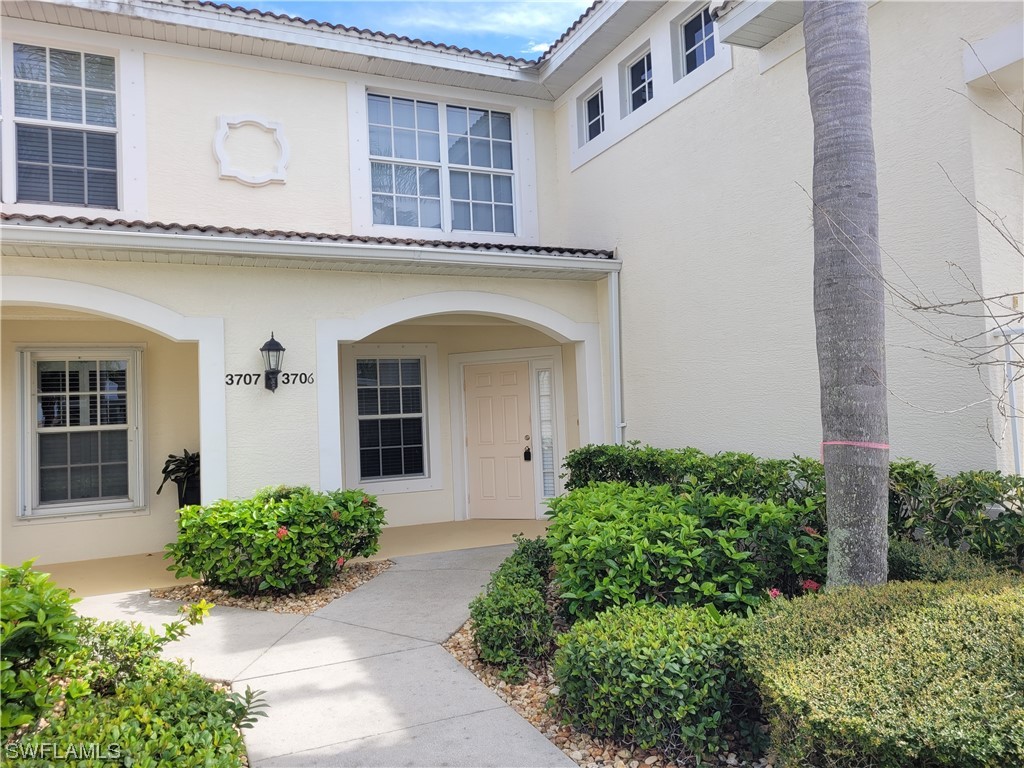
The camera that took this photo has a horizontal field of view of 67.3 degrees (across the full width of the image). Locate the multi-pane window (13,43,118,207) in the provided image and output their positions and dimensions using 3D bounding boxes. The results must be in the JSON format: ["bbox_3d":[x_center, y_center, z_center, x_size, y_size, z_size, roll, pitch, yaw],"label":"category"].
[{"bbox_3d":[-4.289,-2.460,7.430,0.900,1.550,0.100,-1,-3,-24],"label":"multi-pane window"}]

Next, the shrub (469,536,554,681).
[{"bbox_3d":[0.059,1.360,4.886,0.520,0.430,2.000,-3,-3,2],"label":"shrub"}]

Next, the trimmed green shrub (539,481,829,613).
[{"bbox_3d":[1.192,1.176,5.443,1.800,0.740,1.200,-2,-3,0],"label":"trimmed green shrub"}]

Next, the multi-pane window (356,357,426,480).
[{"bbox_3d":[-1.514,0.436,9.868,0.910,1.583,0.100,-1,-3,-24],"label":"multi-pane window"}]

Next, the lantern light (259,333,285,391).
[{"bbox_3d":[-2.215,-0.202,7.131,0.235,0.580,0.260,-1,-3,-24],"label":"lantern light"}]

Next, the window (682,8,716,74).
[{"bbox_3d":[1.783,-3.227,7.226,0.100,0.610,0.600,-1,-3,-24],"label":"window"}]

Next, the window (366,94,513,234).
[{"bbox_3d":[-0.784,-2.537,9.026,1.835,1.550,0.100,-1,-3,-24],"label":"window"}]

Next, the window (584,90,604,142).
[{"bbox_3d":[1.014,-3.110,8.921,0.100,0.610,0.595,-1,-3,-24],"label":"window"}]

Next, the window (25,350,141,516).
[{"bbox_3d":[-4.672,0.512,8.375,1.174,1.770,0.120,-1,-3,-24],"label":"window"}]

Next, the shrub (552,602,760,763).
[{"bbox_3d":[0.601,1.279,3.337,0.820,0.495,0.740,-2,-3,0],"label":"shrub"}]

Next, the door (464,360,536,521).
[{"bbox_3d":[-0.161,0.760,10.156,0.915,2.040,0.080,-4,-3,20],"label":"door"}]

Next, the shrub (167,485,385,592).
[{"bbox_3d":[-1.967,1.313,6.552,1.720,0.750,1.000,-2,-3,-16],"label":"shrub"}]

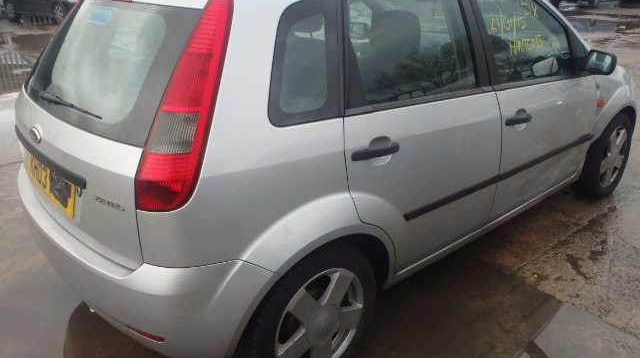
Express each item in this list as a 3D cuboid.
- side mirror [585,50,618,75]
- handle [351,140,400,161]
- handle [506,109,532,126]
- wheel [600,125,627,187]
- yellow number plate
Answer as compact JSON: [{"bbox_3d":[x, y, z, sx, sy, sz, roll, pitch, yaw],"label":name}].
[{"bbox_3d":[1.423,-0.593,2.628,0.095,0.130,0.175,-13,25,-27],"label":"side mirror"},{"bbox_3d":[0.190,-0.094,1.730,0.220,0.062,0.047,-19,28,-38],"label":"handle"},{"bbox_3d":[0.906,-0.280,2.337,0.220,0.062,0.047,-19,28,-38],"label":"handle"},{"bbox_3d":[1.837,-0.154,3.349,0.410,0.410,0.140,-19,28,-38],"label":"wheel"},{"bbox_3d":[-0.967,0.005,1.848,0.016,0.111,0.520,-9,22,-41],"label":"yellow number plate"}]

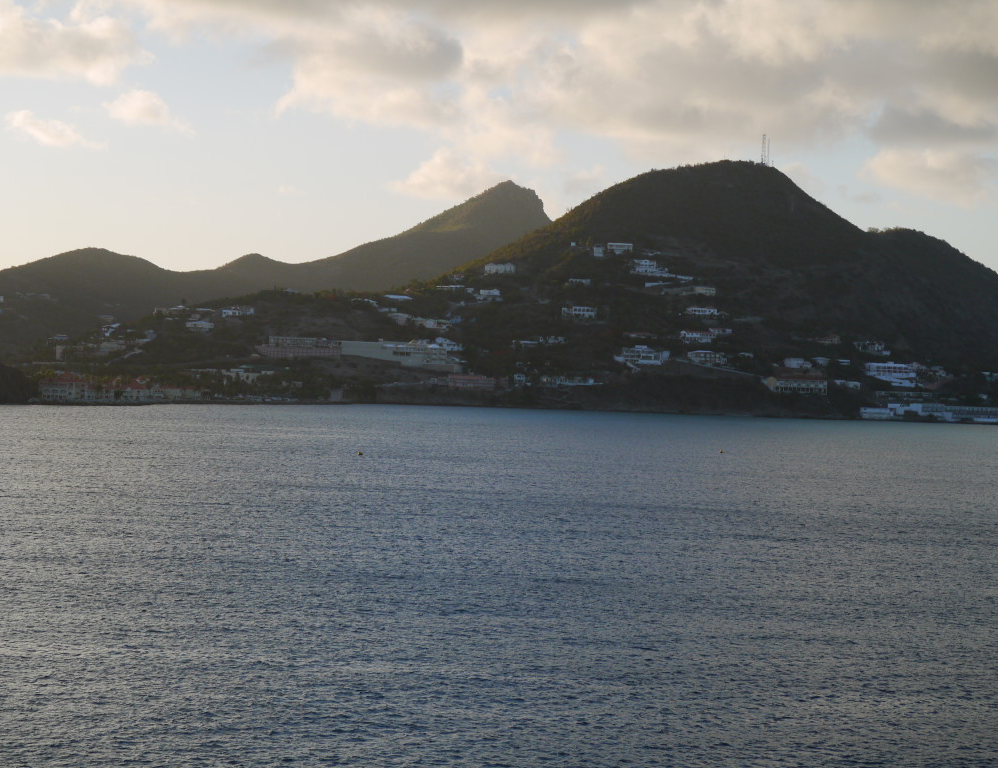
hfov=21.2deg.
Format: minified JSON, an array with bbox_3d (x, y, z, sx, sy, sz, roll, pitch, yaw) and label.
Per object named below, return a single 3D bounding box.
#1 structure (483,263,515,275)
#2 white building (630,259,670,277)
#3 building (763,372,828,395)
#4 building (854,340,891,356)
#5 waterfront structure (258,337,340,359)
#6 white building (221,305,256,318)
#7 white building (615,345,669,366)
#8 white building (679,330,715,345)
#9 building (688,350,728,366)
[{"bbox_3d":[0.350,-80.260,1850.000,20.600,7.900,12.000,1,0,-5],"label":"structure"},{"bbox_3d":[100.620,-77.890,1780.000,25.200,11.400,14.000,1,0,3],"label":"white building"},{"bbox_3d":[171.500,-0.290,1540.000,33.900,12.100,13.000,1,0,-12],"label":"building"},{"bbox_3d":[231.470,-22.000,1650.000,21.800,9.400,13.000,1,0,-5],"label":"building"},{"bbox_3d":[-139.320,-25.360,1850.000,57.100,14.500,18.000,1,0,-3],"label":"waterfront structure"},{"bbox_3d":[-181.010,-50.380,1850.000,22.000,9.200,12.000,1,0,-5],"label":"white building"},{"bbox_3d":[86.240,-17.130,1600.000,29.400,12.600,17.000,1,0,8],"label":"white building"},{"bbox_3d":[123.020,-28.820,1650.000,19.500,8.200,11.000,1,0,-15],"label":"white building"},{"bbox_3d":[124.520,-15.230,1590.000,22.100,9.100,13.000,1,0,-5],"label":"building"}]

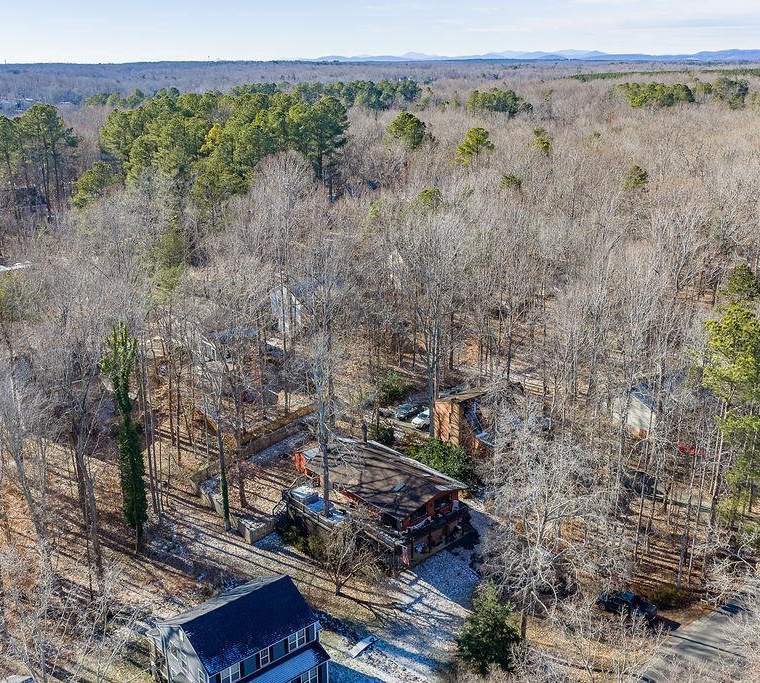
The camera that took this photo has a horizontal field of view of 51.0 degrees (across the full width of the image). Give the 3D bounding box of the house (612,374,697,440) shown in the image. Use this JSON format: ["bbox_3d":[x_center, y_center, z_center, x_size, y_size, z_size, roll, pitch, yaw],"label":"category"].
[{"bbox_3d":[42.665,9.048,124.315,13.000,6.600,7.200,-16,25,-38],"label":"house"}]

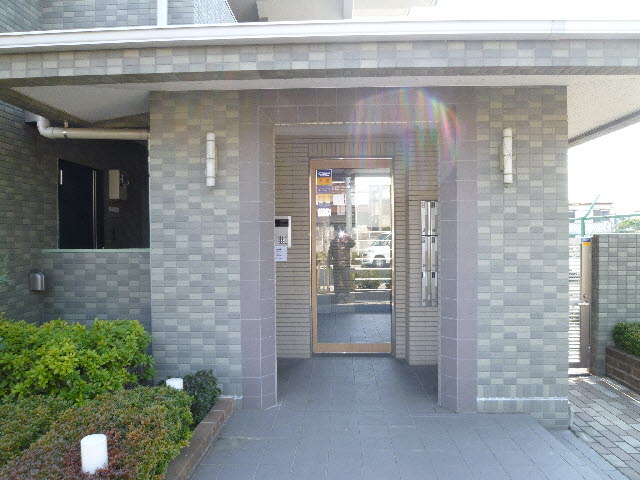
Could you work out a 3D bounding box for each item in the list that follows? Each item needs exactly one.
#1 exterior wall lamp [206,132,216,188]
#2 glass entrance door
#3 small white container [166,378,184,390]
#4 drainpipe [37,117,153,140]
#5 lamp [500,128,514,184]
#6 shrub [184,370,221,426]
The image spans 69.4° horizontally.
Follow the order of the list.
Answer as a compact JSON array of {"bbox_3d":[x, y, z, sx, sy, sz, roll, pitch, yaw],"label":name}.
[{"bbox_3d":[-0.817,-0.605,3.518,0.067,0.405,0.120,0,0,2],"label":"exterior wall lamp"},{"bbox_3d":[0.346,0.174,5.083,0.900,2.130,0.140,0,0,2],"label":"glass entrance door"},{"bbox_3d":[-1.024,1.072,3.270,0.122,0.160,0.122,0,0,2],"label":"small white container"},{"bbox_3d":[-1.890,-0.941,3.900,1.020,0.195,0.100,0,0,2],"label":"drainpipe"},{"bbox_3d":[1.392,-0.622,3.451,0.067,0.405,0.120,0,0,2],"label":"lamp"},{"bbox_3d":[-0.841,1.111,3.280,0.280,0.350,0.300,0,0,2],"label":"shrub"}]

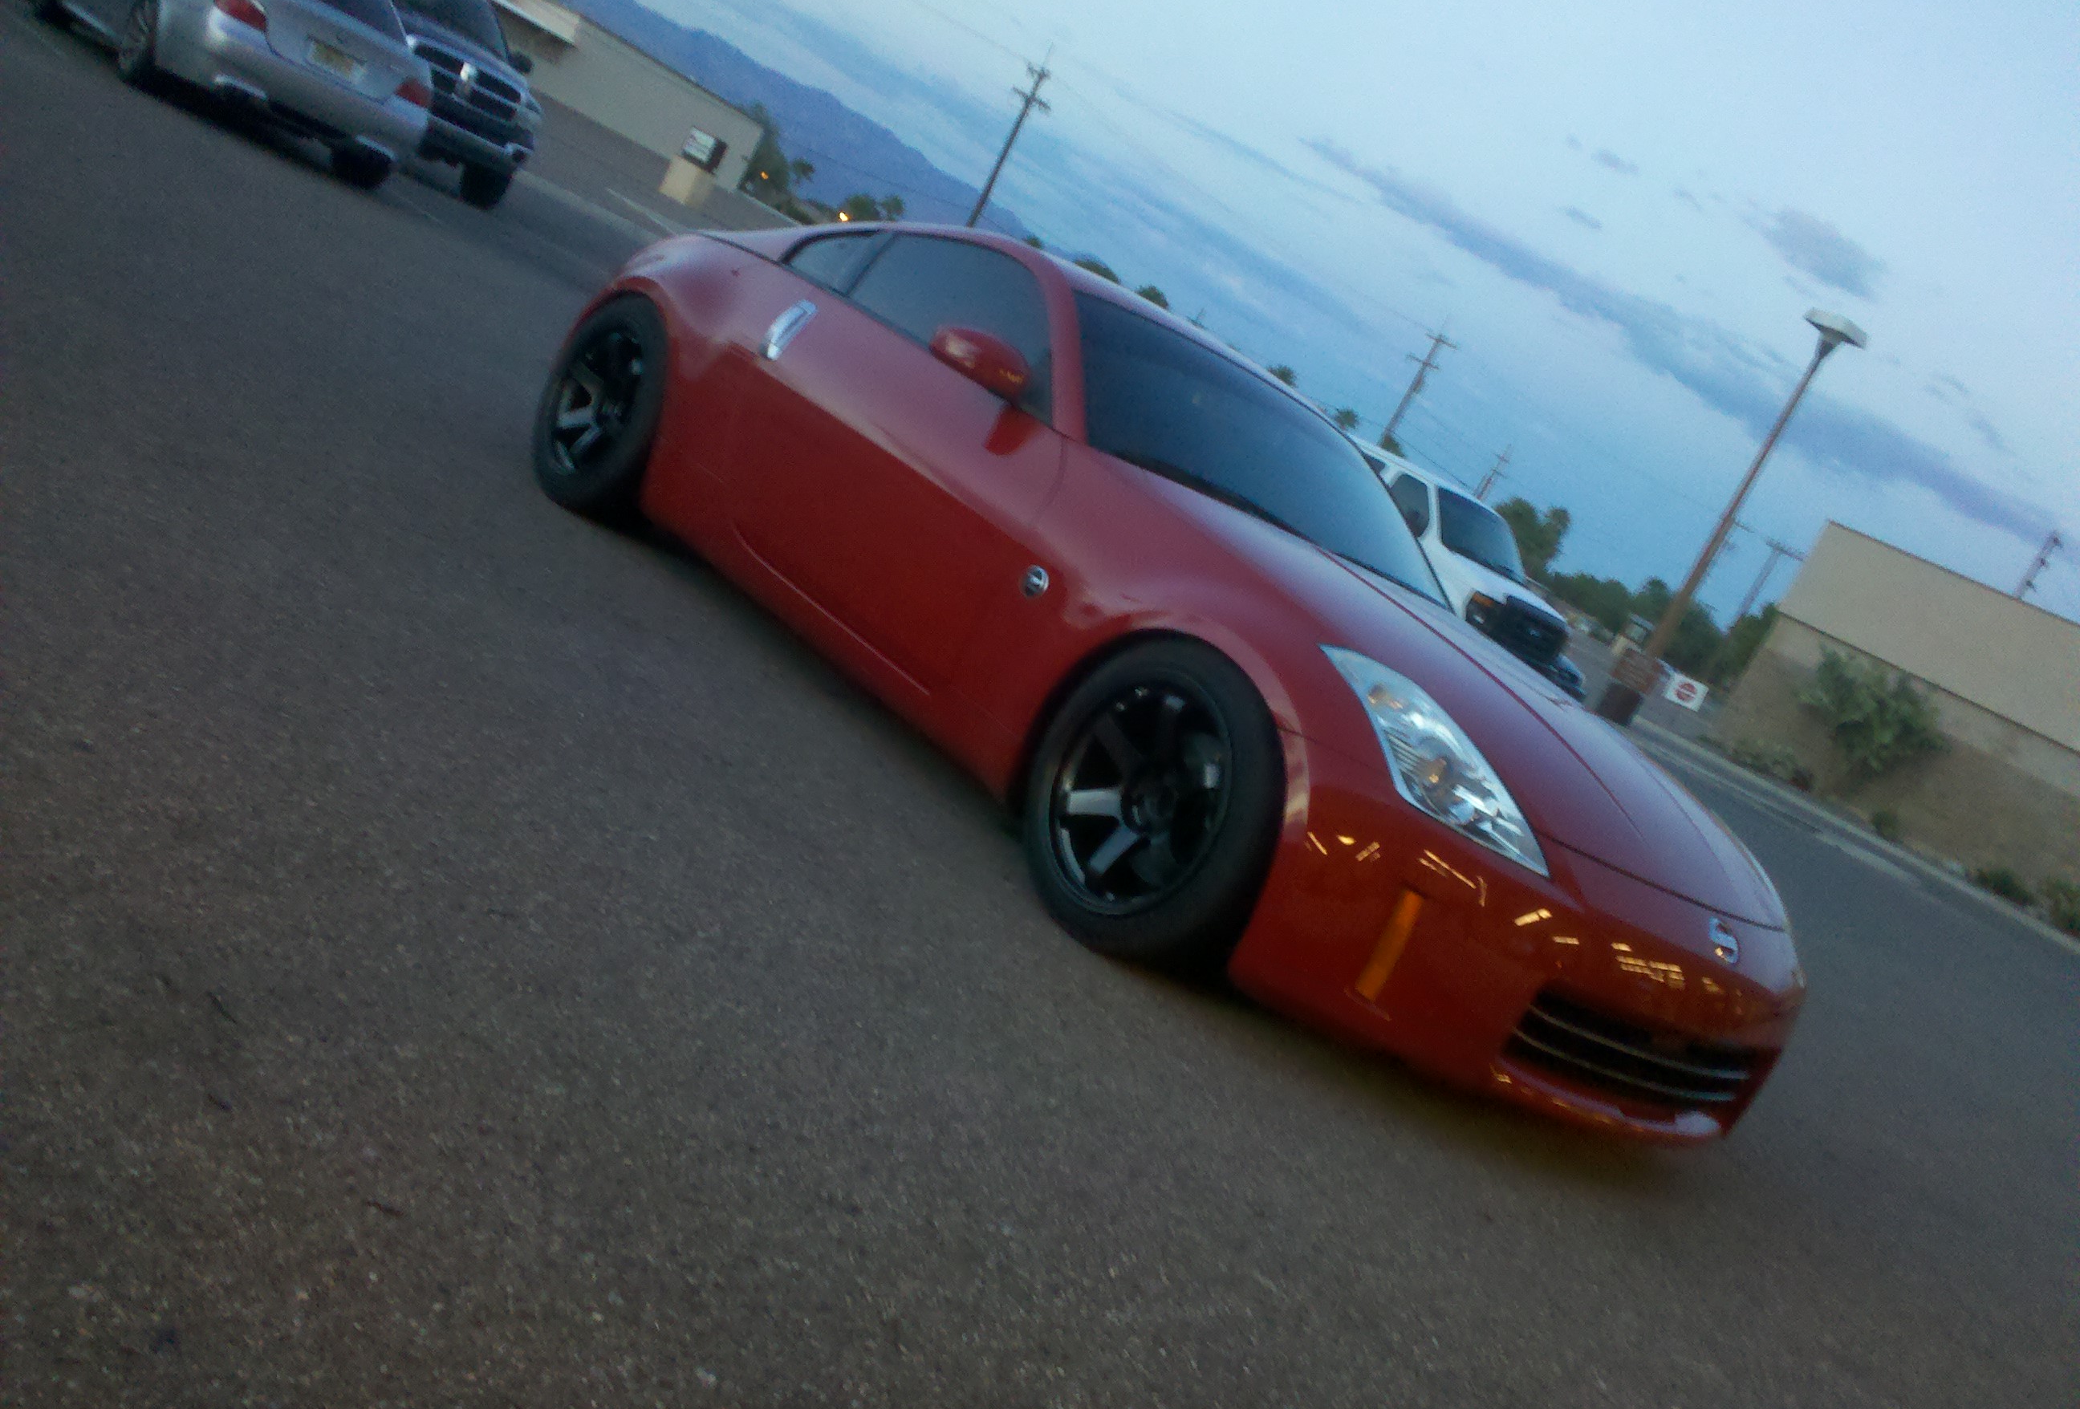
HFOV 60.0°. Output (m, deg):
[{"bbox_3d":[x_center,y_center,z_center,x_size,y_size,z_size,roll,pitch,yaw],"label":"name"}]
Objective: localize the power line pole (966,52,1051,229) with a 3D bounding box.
[{"bbox_3d":[-2.497,-23.450,81.927,2.400,13.000,0.350,25,9,-9],"label":"power line pole"}]

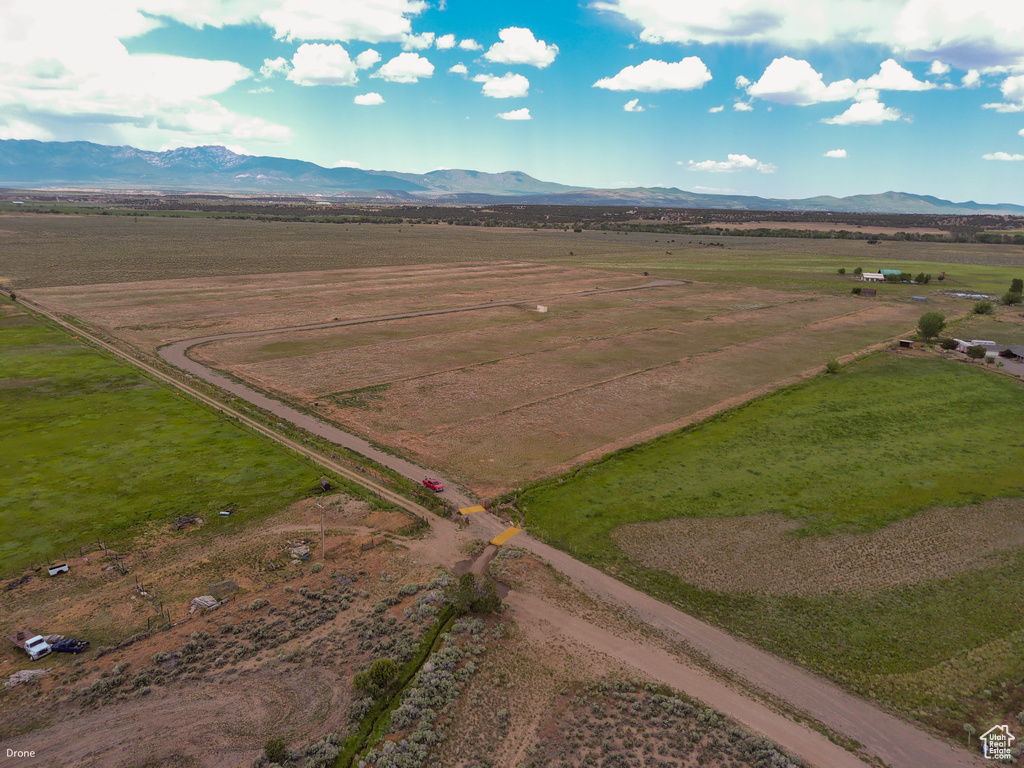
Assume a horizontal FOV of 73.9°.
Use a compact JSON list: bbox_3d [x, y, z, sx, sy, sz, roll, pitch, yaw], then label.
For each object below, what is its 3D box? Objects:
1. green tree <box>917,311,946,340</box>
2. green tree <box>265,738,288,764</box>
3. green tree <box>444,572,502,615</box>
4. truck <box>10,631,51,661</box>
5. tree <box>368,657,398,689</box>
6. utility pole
[{"bbox_3d":[204.355,-28.372,331.193,12.000,12.600,11.800,11,18,31],"label":"green tree"},{"bbox_3d":[-25.911,40.202,74.705,2.400,2.200,2.400,-5,16,-21],"label":"green tree"},{"bbox_3d":[-5.786,31.608,103.135,8.500,5.000,7.400,1,15,-3],"label":"green tree"},{"bbox_3d":[-64.983,34.719,91.578,6.450,2.050,2.150,11,18,31],"label":"truck"},{"bbox_3d":[-16.203,36.810,86.490,3.500,3.100,3.400,-2,15,-11],"label":"tree"},{"bbox_3d":[-32.532,25.010,115.416,1.700,10.000,0.400,9,17,27],"label":"utility pole"}]

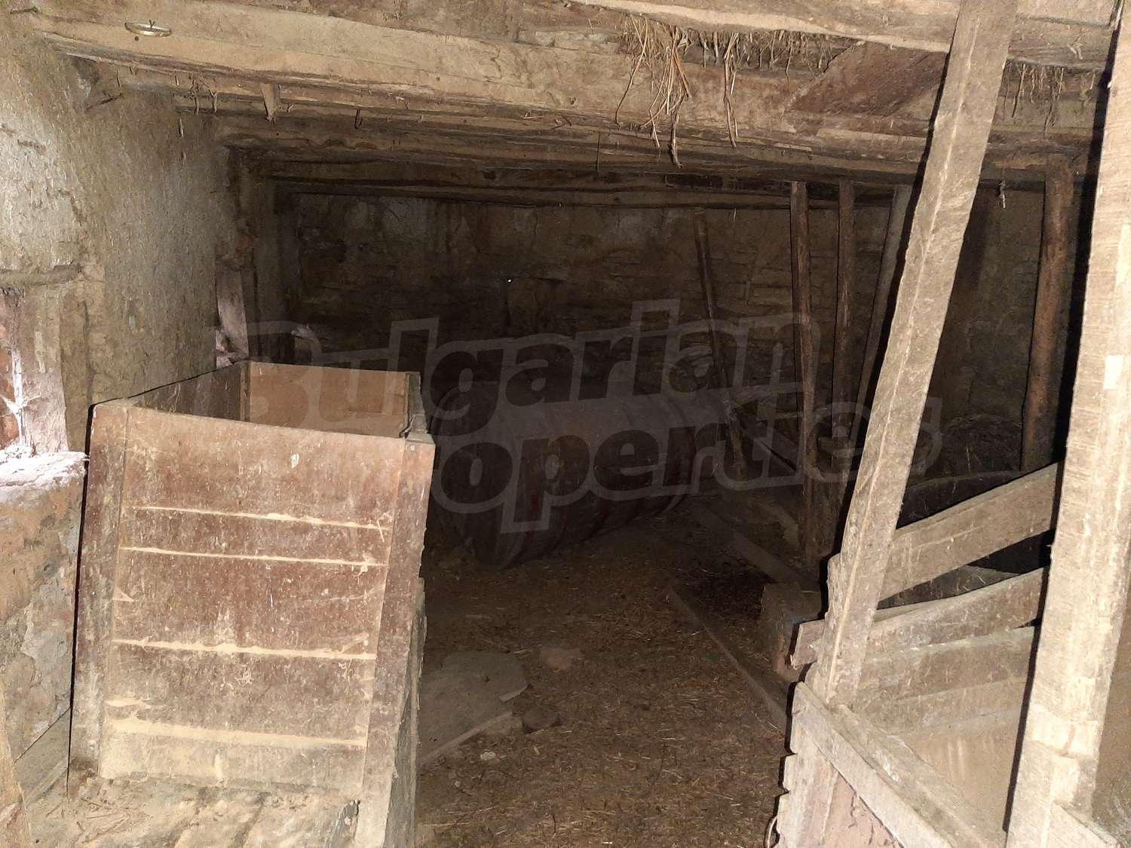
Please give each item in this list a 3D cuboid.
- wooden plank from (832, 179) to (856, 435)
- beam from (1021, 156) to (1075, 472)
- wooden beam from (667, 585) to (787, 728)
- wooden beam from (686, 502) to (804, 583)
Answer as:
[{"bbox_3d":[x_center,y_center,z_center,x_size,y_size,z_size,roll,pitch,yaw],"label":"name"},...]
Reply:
[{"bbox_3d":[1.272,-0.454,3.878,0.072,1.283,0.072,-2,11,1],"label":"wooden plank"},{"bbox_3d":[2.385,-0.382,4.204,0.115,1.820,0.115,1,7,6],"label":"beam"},{"bbox_3d":[0.664,0.941,3.529,0.080,0.065,1.460,0,7,-9],"label":"wooden beam"},{"bbox_3d":[1.077,0.736,5.260,0.140,0.070,1.760,1,7,-6],"label":"wooden beam"}]

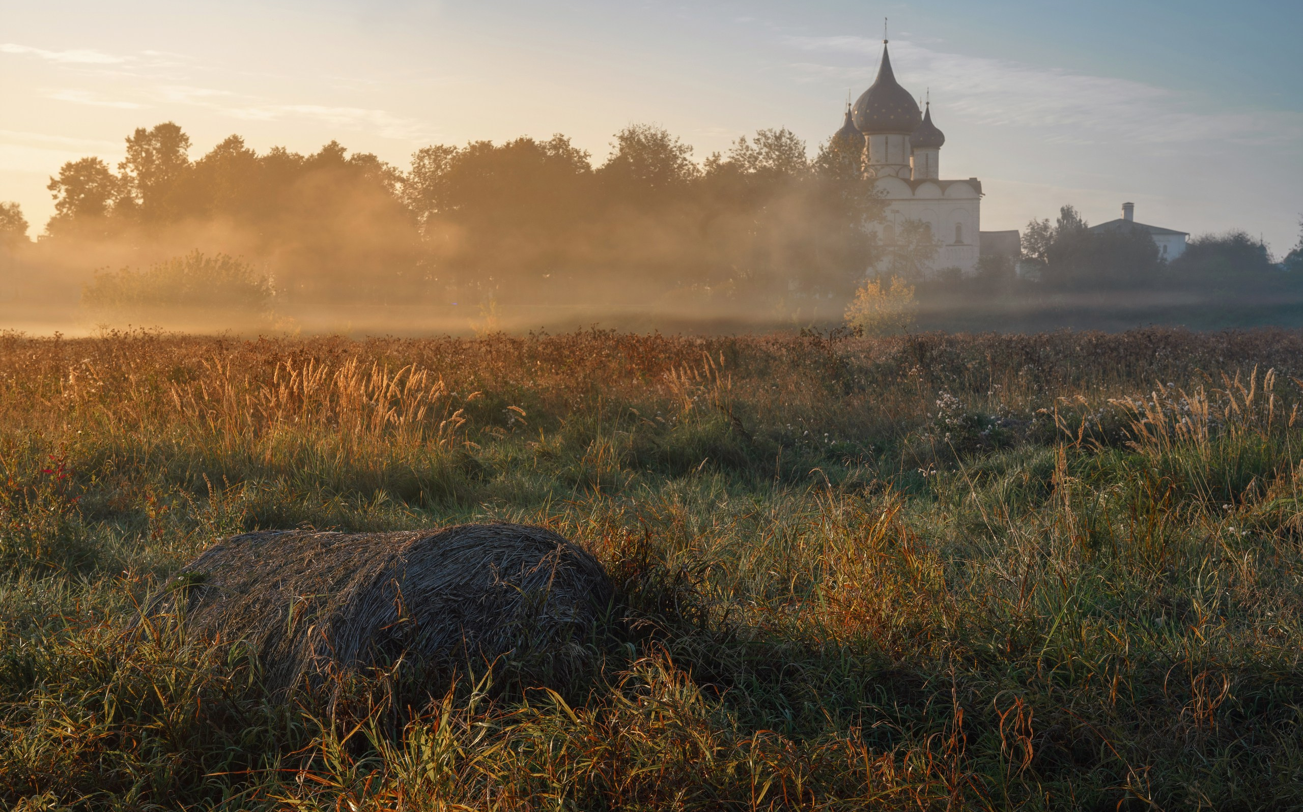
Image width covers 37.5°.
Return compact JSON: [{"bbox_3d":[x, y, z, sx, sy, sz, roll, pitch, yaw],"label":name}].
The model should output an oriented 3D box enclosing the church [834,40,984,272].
[{"bbox_3d":[41.300,-41.200,316.000,25.500,40.500,20.500,0,3,4],"label":"church"}]

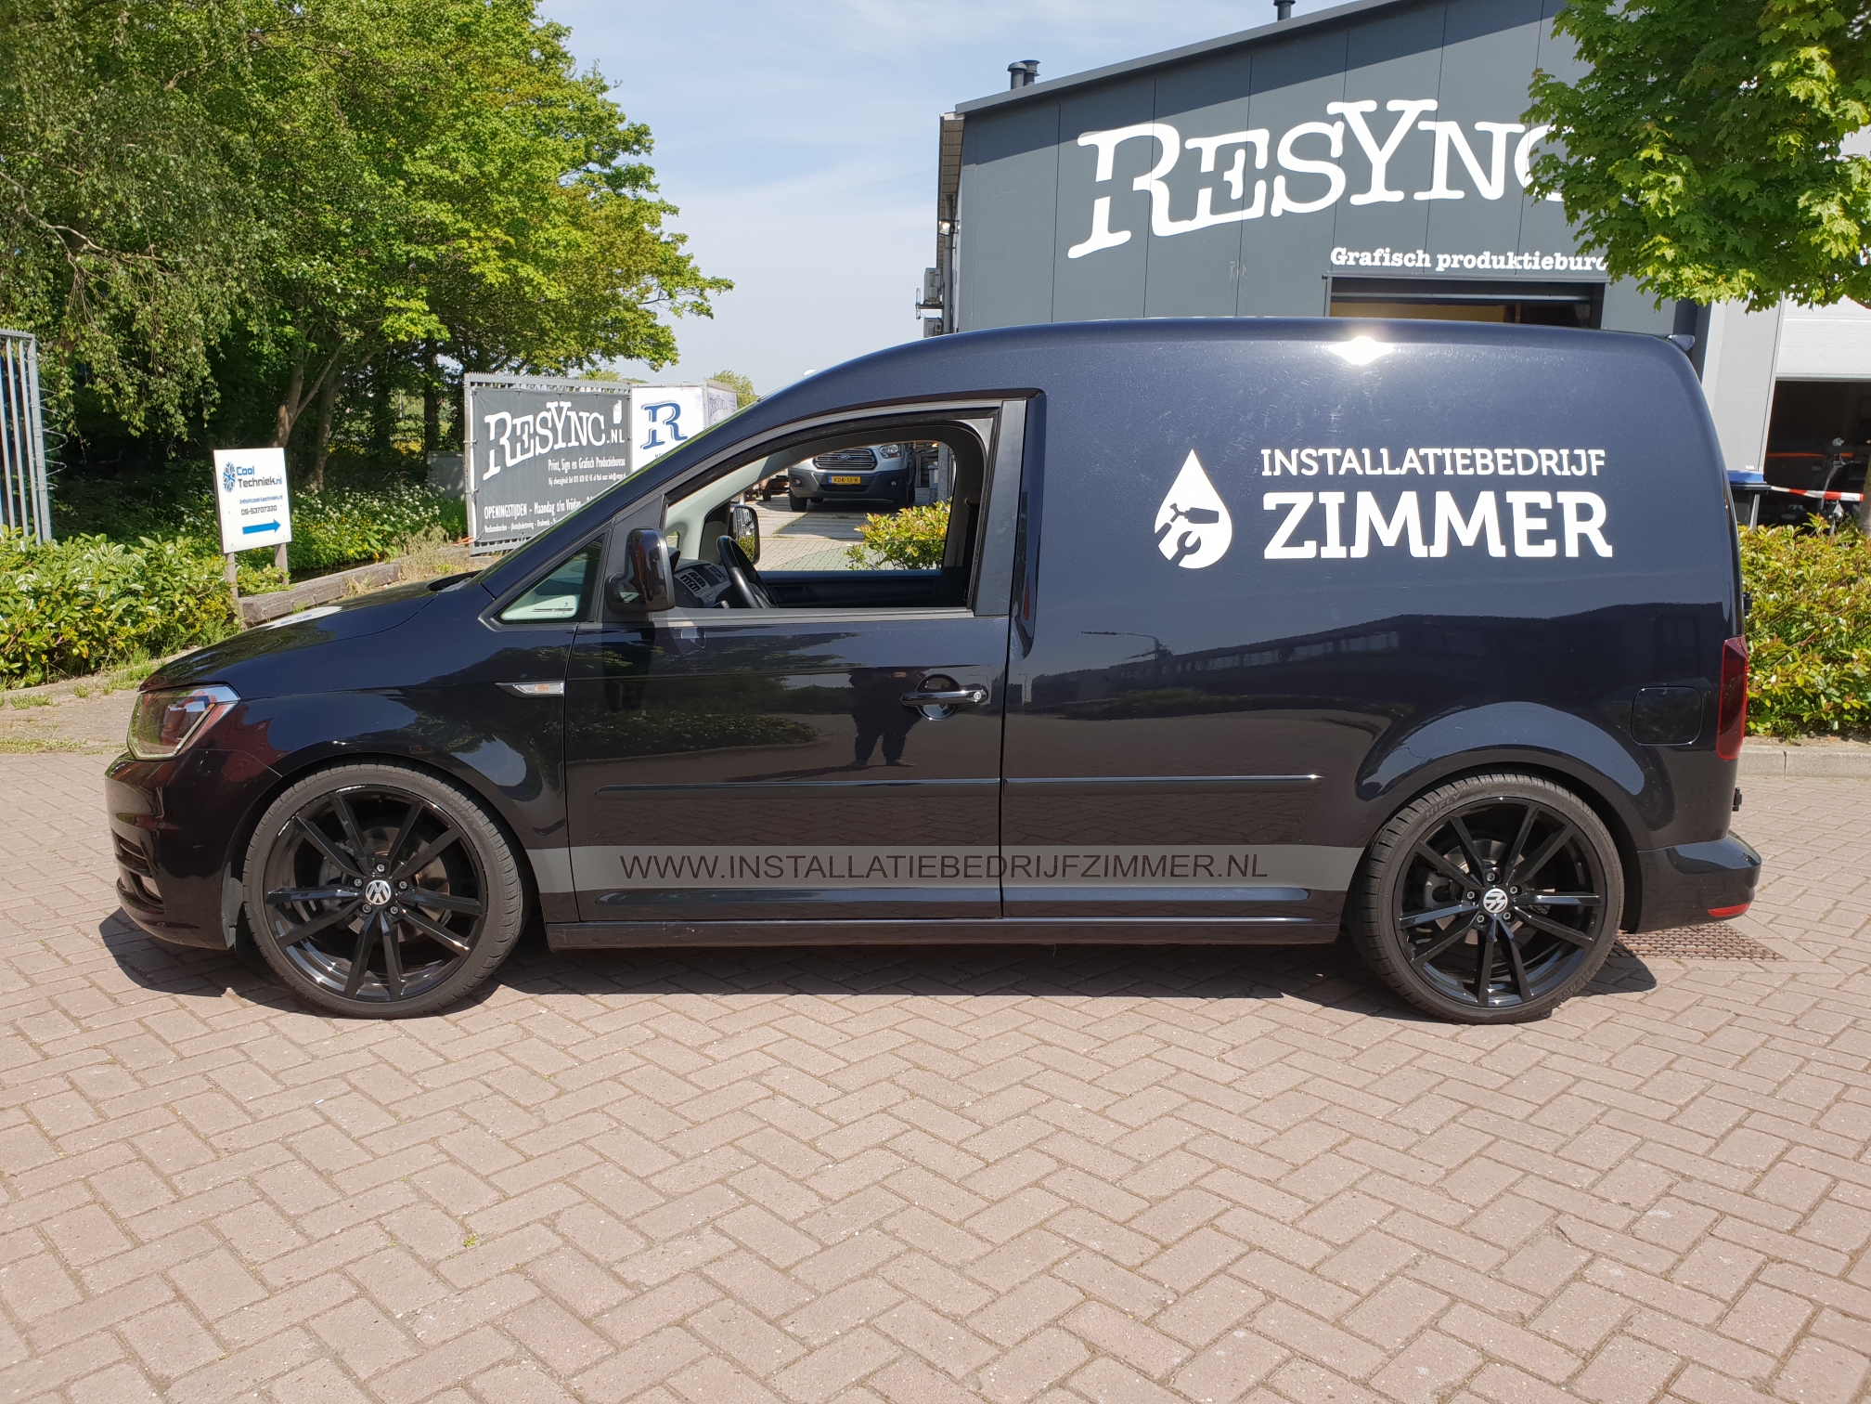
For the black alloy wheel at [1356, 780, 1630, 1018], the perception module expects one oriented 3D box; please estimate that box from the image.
[{"bbox_3d":[1.361,0.475,3.505,0.623,0.623,0.225,1,10,-2],"label":"black alloy wheel"}]

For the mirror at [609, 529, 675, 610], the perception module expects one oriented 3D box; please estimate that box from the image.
[{"bbox_3d":[-0.653,-0.300,3.143,0.130,0.195,0.230,1,10,-2],"label":"mirror"}]

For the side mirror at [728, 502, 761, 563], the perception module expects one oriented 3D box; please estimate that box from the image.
[{"bbox_3d":[-0.685,-0.599,4.958,0.130,0.210,0.220,1,10,-2],"label":"side mirror"}]

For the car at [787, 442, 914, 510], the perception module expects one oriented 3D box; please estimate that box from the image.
[{"bbox_3d":[-1.351,-4.678,25.038,2.060,2.450,5.500,1,10,1],"label":"car"}]

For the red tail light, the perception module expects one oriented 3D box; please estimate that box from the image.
[{"bbox_3d":[1.897,-0.015,3.390,0.130,0.310,0.125,1,10,-2],"label":"red tail light"}]

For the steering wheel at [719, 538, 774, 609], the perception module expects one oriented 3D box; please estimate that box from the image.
[{"bbox_3d":[-0.467,-0.260,3.705,0.100,0.375,0.375,-25,10,3],"label":"steering wheel"}]

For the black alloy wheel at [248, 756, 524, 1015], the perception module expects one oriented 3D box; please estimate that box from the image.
[{"bbox_3d":[-1.320,0.444,3.416,0.623,0.623,0.225,1,10,-2],"label":"black alloy wheel"}]

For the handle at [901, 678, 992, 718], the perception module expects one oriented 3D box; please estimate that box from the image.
[{"bbox_3d":[0.023,-0.012,3.248,0.205,0.070,0.060,1,10,-2],"label":"handle"}]

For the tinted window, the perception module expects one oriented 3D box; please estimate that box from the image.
[{"bbox_3d":[-0.890,-0.285,3.265,0.245,0.195,0.040,2,-2,8],"label":"tinted window"}]

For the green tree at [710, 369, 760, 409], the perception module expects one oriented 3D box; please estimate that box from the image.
[{"bbox_3d":[-8.472,-11.724,58.883,2.900,4.312,2.900,1,10,0],"label":"green tree"}]

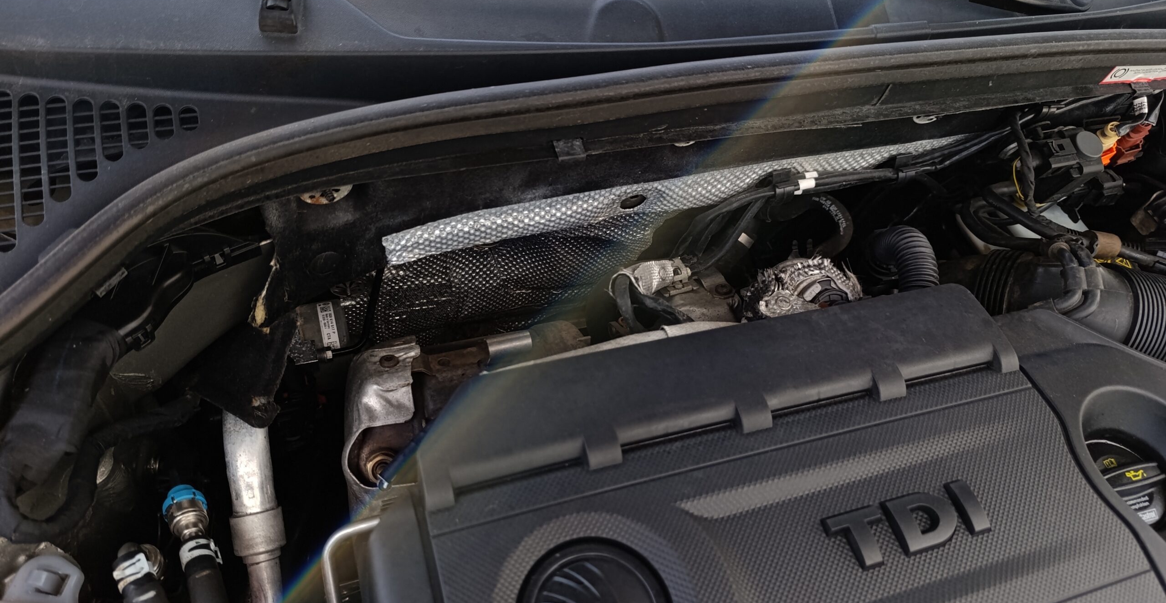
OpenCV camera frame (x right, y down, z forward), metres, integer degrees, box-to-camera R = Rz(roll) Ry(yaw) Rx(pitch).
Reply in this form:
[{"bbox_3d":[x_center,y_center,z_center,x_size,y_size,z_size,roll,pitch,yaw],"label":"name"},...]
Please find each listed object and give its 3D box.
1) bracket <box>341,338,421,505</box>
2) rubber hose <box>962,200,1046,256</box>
[{"bbox_3d":[-0.150,0.090,0.580,0.065,0.100,0.080,-12,44,-13],"label":"bracket"},{"bbox_3d":[0.358,-0.062,0.660,0.070,0.032,0.045,-12,44,-13],"label":"rubber hose"}]

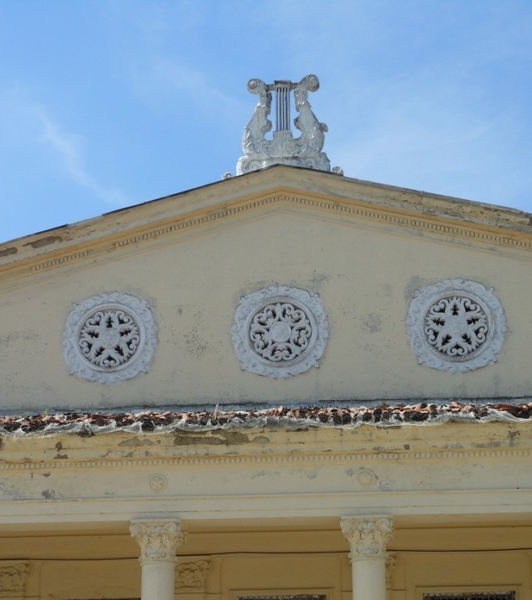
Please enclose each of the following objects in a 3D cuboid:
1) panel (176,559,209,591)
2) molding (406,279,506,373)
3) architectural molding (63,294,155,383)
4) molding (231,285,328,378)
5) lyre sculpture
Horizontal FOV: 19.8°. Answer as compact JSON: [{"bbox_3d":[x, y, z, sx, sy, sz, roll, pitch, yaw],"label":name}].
[{"bbox_3d":[-1.278,4.481,24.877,0.751,0.526,0.160,-2,-18,6],"label":"panel"},{"bbox_3d":[3.215,0.427,25.746,1.669,1.645,0.140,-2,-18,6],"label":"molding"},{"bbox_3d":[-2.693,0.632,26.343,1.642,1.639,0.140,-2,-18,6],"label":"architectural molding"},{"bbox_3d":[0.238,0.535,26.046,1.660,1.665,0.140,-2,-18,6],"label":"molding"},{"bbox_3d":[0.391,-3.119,27.247,1.846,1.938,0.500,-2,-18,6],"label":"lyre sculpture"}]

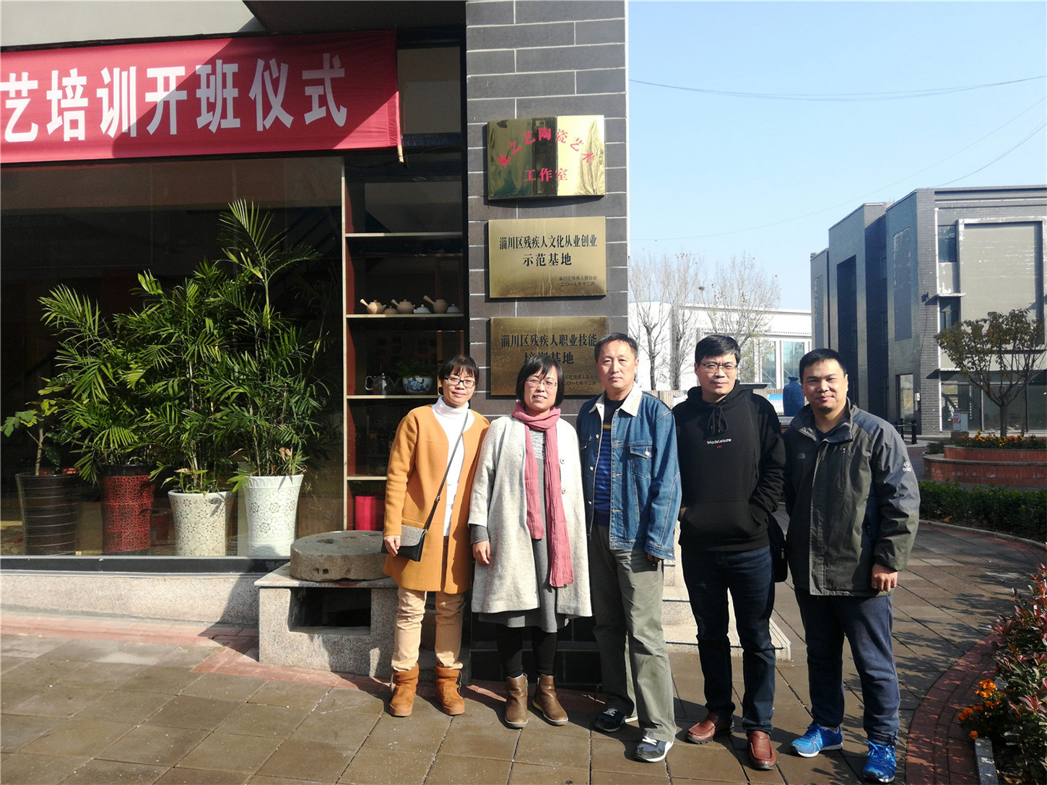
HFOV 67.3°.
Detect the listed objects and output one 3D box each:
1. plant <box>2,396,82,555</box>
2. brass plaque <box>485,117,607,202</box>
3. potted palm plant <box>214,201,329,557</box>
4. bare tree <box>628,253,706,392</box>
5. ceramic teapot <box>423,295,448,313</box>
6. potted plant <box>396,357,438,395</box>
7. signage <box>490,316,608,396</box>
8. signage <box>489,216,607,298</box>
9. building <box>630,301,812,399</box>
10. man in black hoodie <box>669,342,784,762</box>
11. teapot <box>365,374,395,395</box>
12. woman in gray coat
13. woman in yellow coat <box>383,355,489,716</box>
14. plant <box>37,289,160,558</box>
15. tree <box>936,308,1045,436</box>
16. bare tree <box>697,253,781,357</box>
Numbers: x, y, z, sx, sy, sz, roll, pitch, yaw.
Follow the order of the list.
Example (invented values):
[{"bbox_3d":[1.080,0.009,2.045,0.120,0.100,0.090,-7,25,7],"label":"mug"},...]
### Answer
[{"bbox_3d":[-3.144,0.547,5.130,0.520,1.060,0.480,-1,-1,5],"label":"plant"},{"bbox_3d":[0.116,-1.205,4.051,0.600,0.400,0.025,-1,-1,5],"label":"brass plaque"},{"bbox_3d":[-1.611,-0.076,5.020,0.740,2.320,0.700,-1,-1,5],"label":"potted palm plant"},{"bbox_3d":[5.876,-2.013,32.000,3.200,7.500,3.200,-1,-1,5],"label":"bare tree"},{"bbox_3d":[-0.515,-0.510,4.626,0.147,0.121,0.095,-1,-1,5],"label":"ceramic teapot"},{"bbox_3d":[-0.631,-0.091,4.631,0.240,0.220,0.210,-1,-1,5],"label":"potted plant"},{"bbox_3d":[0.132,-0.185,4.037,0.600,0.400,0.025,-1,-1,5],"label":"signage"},{"bbox_3d":[0.124,-0.687,4.015,0.600,0.400,0.025,-1,-1,5],"label":"signage"},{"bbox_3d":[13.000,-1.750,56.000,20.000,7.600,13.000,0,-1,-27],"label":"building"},{"bbox_3d":[0.868,0.615,3.330,0.490,1.730,0.380,-1,-1,22],"label":"man in black hoodie"},{"bbox_3d":[-0.837,-0.046,4.648,0.195,0.130,0.130,-1,-1,5],"label":"teapot"},{"bbox_3d":[0.031,0.635,3.533,0.540,1.605,0.350,-1,-1,-6],"label":"woman in gray coat"},{"bbox_3d":[-0.396,0.623,3.592,0.500,1.590,0.350,-1,-1,-6],"label":"woman in yellow coat"},{"bbox_3d":[-2.762,0.188,5.100,0.770,1.800,0.720,-1,-1,5],"label":"plant"},{"bbox_3d":[9.037,-0.356,15.200,2.150,2.580,2.100,-1,-1,5],"label":"tree"},{"bbox_3d":[9.671,-2.095,35.311,4.000,8.345,4.000,-1,-1,5],"label":"bare tree"}]

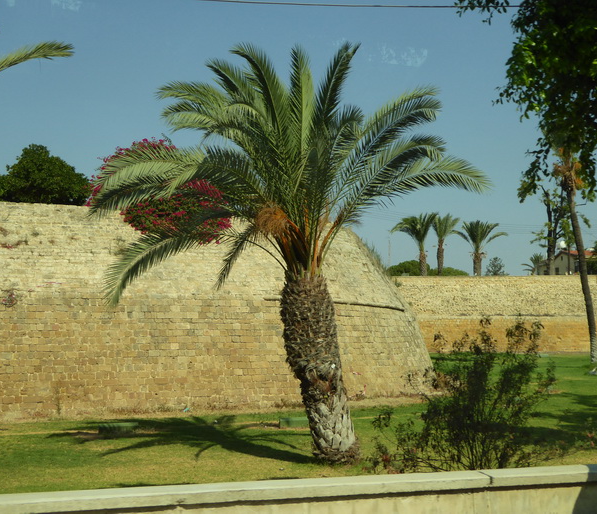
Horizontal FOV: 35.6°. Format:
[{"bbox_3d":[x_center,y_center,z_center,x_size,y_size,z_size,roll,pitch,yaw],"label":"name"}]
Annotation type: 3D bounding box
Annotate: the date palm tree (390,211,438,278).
[{"bbox_3d":[12.346,-1.118,99.000,5.200,7.240,5.000,0,-5,0],"label":"date palm tree"}]

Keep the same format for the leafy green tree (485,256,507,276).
[{"bbox_3d":[25.837,1.771,122.000,2.900,3.670,2.800,0,-5,0],"label":"leafy green tree"}]

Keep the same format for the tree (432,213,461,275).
[{"bbox_3d":[16.277,-1.163,103.000,3.500,7.530,3.400,0,-5,0],"label":"tree"}]

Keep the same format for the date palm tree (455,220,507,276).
[{"bbox_3d":[19.174,-0.685,98.000,5.500,6.320,5.300,0,-5,0],"label":"date palm tree"}]

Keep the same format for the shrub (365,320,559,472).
[{"bbox_3d":[2.412,2.025,13.600,2.700,2.310,2.300,0,-5,0],"label":"shrub"}]

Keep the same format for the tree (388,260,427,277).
[{"bbox_3d":[12.890,2.069,110.000,4.600,3.310,4.200,0,-5,0],"label":"tree"}]

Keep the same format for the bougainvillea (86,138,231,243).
[{"bbox_3d":[-4.515,-2.145,30.000,4.600,3.350,3.200,0,-5,0],"label":"bougainvillea"}]

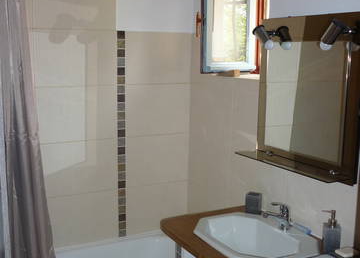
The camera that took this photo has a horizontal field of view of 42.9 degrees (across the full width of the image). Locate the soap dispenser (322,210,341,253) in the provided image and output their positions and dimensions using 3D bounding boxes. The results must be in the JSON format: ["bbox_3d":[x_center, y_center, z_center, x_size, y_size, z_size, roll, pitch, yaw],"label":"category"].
[{"bbox_3d":[0.569,0.381,1.711,0.065,0.149,0.059,5,11,24],"label":"soap dispenser"}]

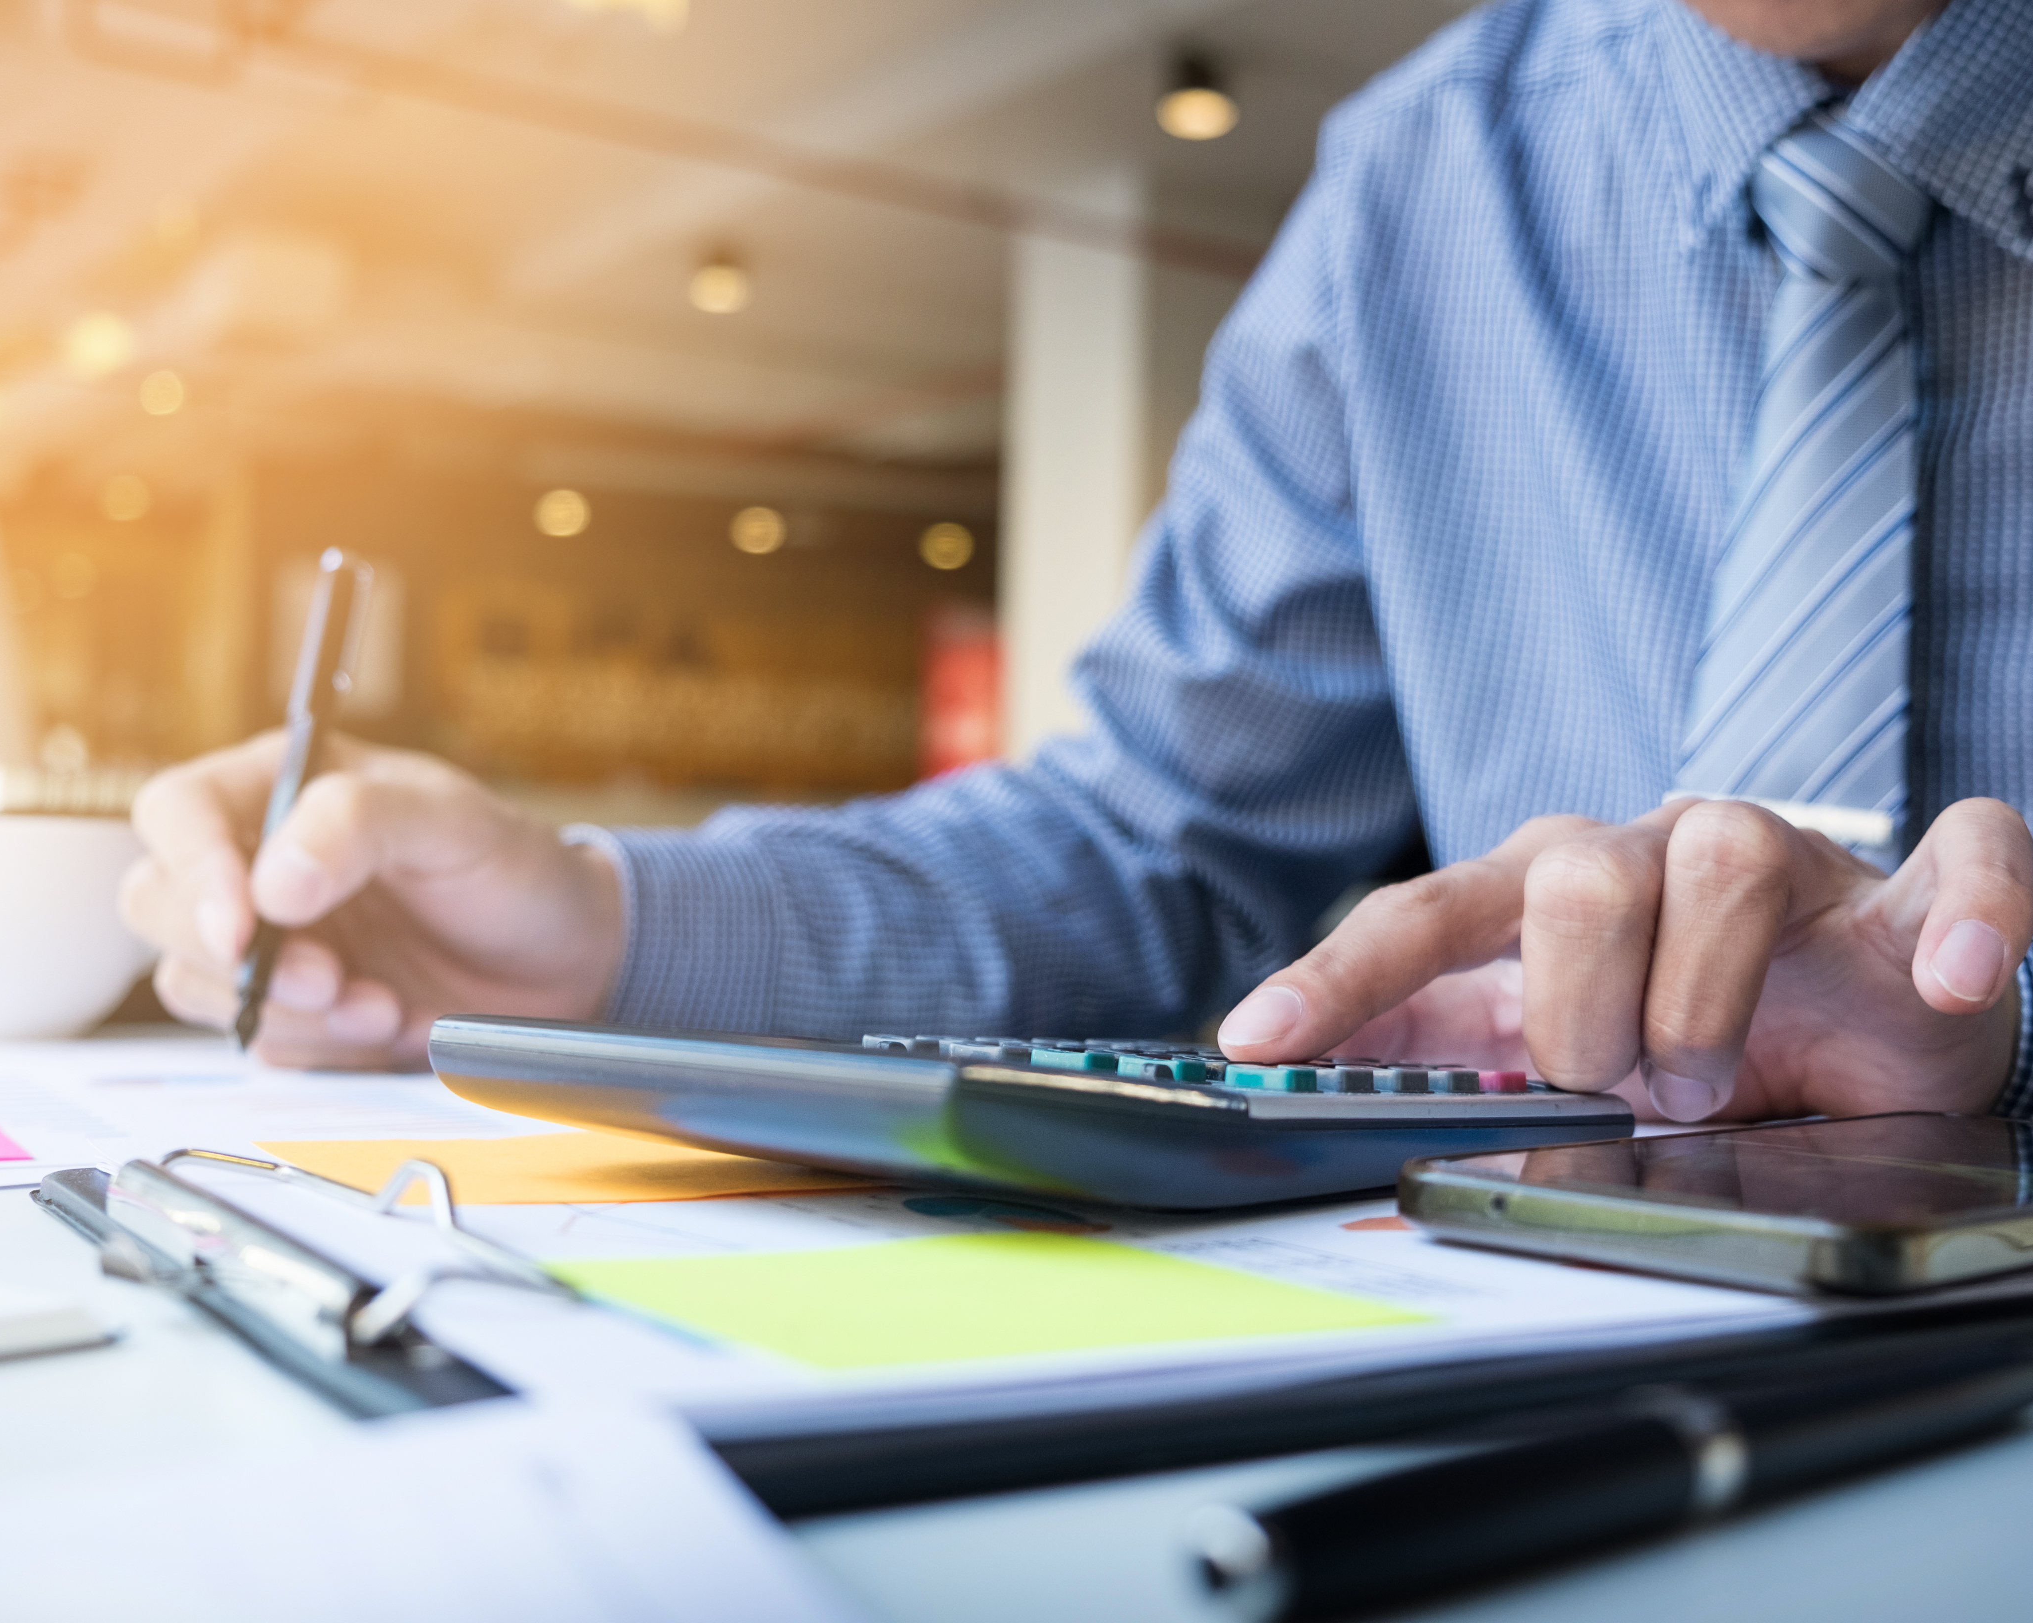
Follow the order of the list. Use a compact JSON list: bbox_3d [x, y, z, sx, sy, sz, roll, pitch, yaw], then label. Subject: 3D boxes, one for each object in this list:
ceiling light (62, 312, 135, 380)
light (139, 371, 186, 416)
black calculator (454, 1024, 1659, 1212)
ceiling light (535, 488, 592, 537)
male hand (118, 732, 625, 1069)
[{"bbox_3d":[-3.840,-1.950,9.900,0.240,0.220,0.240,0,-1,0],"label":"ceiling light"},{"bbox_3d":[-3.970,-1.945,11.000,0.190,0.180,0.190,0,-1,0],"label":"light"},{"bbox_3d":[0.007,0.046,0.414,0.173,0.026,0.130,1,-1,-45],"label":"black calculator"},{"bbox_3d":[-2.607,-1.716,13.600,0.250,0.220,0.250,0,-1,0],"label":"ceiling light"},{"bbox_3d":[-0.164,0.023,0.600,0.127,0.083,0.095,0,-1,-18],"label":"male hand"}]

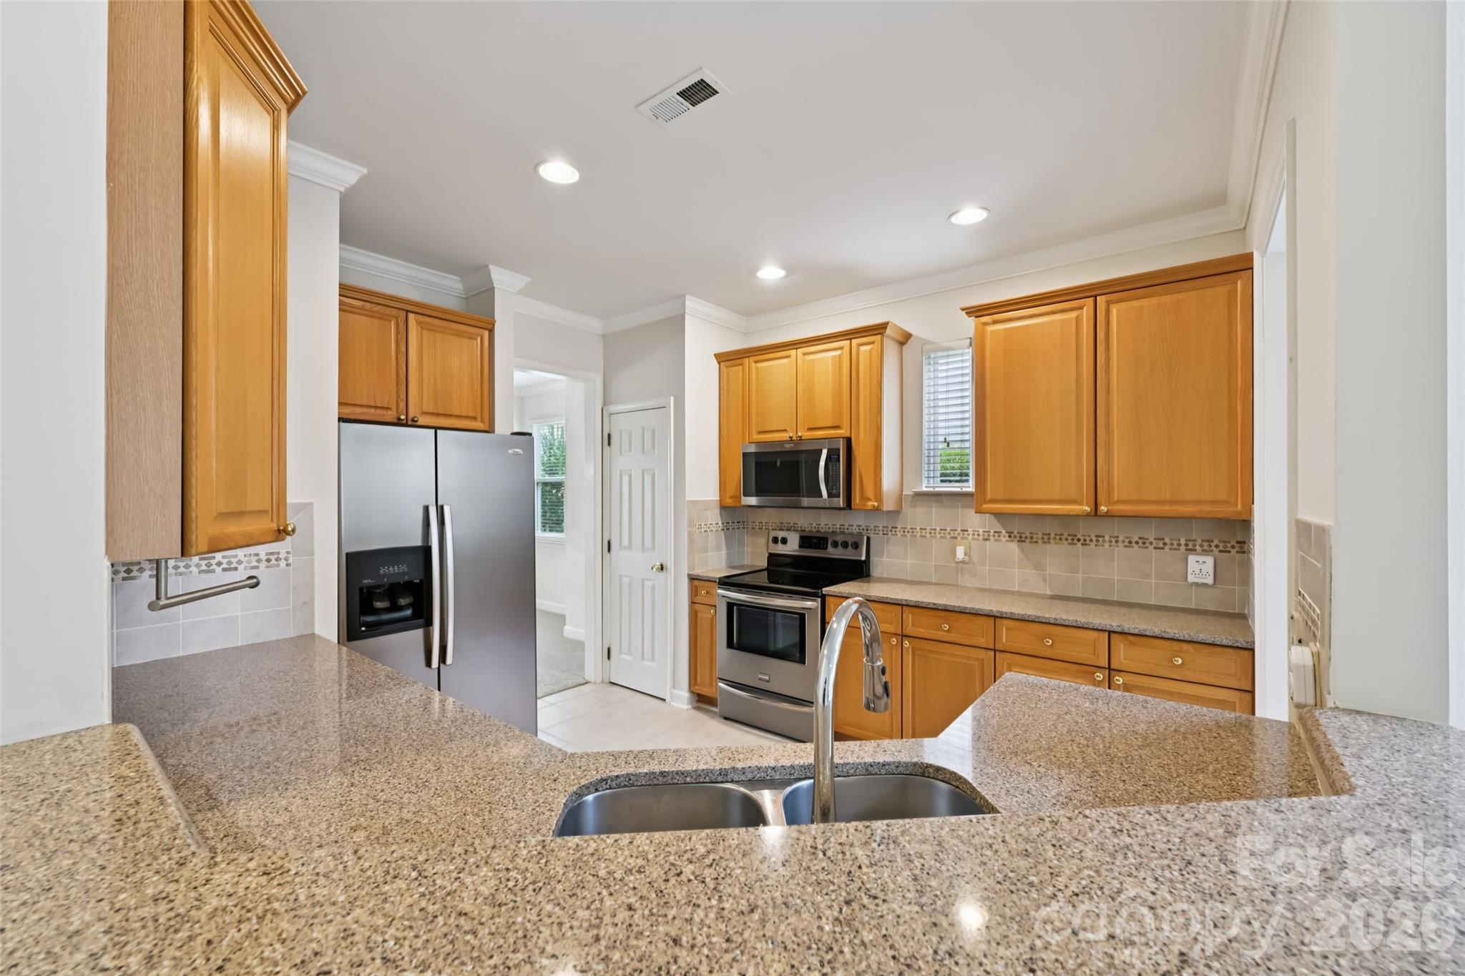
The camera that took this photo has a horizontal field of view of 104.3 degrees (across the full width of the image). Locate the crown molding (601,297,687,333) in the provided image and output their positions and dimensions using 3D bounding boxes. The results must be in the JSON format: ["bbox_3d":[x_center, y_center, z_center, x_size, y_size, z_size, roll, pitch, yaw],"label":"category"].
[{"bbox_3d":[-0.654,-1.233,4.093,0.955,0.098,0.075,0,0,39],"label":"crown molding"}]

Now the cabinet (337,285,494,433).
[{"bbox_3d":[-1.809,-0.646,3.078,0.415,0.631,0.935,0,0,39],"label":"cabinet"}]

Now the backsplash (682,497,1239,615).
[{"bbox_3d":[1.014,0.309,3.206,2.838,0.530,0.658,0,0,38],"label":"backsplash"}]

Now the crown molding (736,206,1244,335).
[{"bbox_3d":[1.204,-1.238,3.472,2.855,0.097,0.075,0,0,39],"label":"crown molding"}]

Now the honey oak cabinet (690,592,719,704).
[{"bbox_3d":[0.006,1.054,4.062,0.235,0.870,0.635,0,0,39],"label":"honey oak cabinet"}]

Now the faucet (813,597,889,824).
[{"bbox_3d":[0.162,0.358,0.790,0.065,0.415,0.247,0,0,31],"label":"faucet"}]

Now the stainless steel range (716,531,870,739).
[{"bbox_3d":[0.388,0.902,3.660,0.756,1.177,0.683,0,0,38],"label":"stainless steel range"}]

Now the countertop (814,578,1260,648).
[{"bbox_3d":[1.422,0.591,2.902,1.820,0.035,0.633,0,0,38],"label":"countertop"}]

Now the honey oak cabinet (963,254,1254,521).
[{"bbox_3d":[1.768,-0.407,2.797,1.143,1.081,0.379,0,0,38],"label":"honey oak cabinet"}]

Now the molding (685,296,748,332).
[{"bbox_3d":[-0.091,-1.223,4.047,0.080,0.093,0.708,0,0,38],"label":"molding"}]

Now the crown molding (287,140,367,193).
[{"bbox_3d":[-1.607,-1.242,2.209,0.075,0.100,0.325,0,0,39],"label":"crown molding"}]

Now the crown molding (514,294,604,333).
[{"bbox_3d":[-1.230,-1.222,4.001,0.081,0.093,0.887,0,0,38],"label":"crown molding"}]

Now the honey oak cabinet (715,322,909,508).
[{"bbox_3d":[0.504,-0.409,3.836,1.303,1.096,0.375,0,0,39],"label":"honey oak cabinet"}]

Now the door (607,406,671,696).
[{"bbox_3d":[-0.691,0.457,4.178,0.600,2.042,0.045,0,0,39],"label":"door"}]

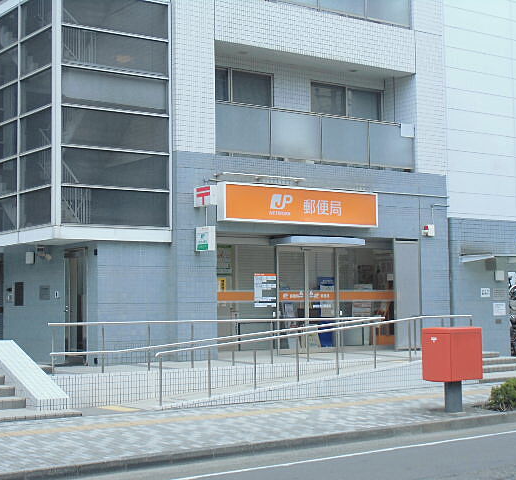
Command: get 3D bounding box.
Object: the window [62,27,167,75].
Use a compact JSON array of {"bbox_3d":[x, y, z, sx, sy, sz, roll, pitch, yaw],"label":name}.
[{"bbox_3d":[-2.670,-3.528,19.905,2.240,0.690,0.100,2,-5,-36],"label":"window"}]

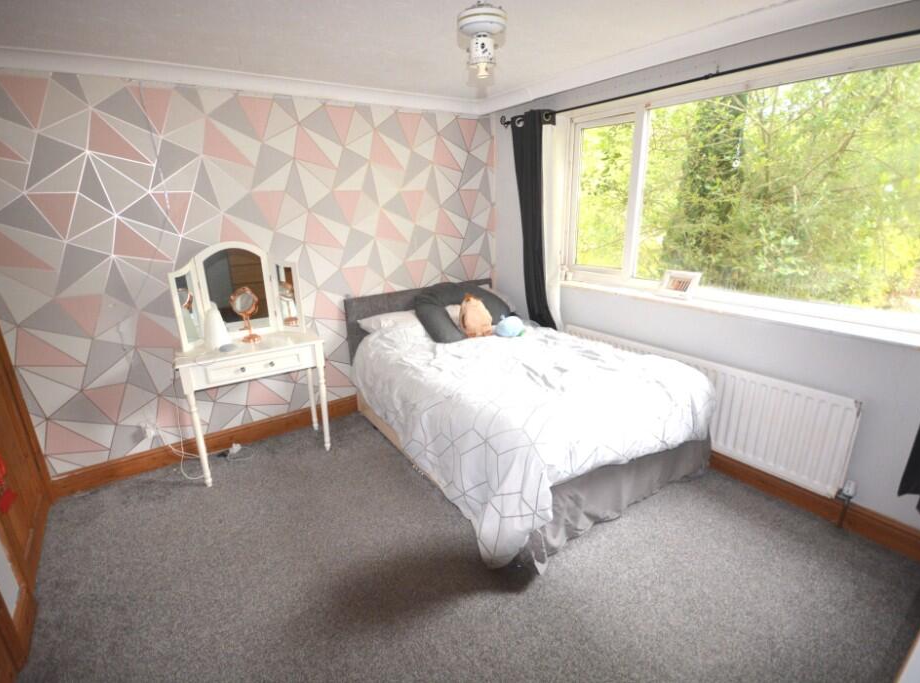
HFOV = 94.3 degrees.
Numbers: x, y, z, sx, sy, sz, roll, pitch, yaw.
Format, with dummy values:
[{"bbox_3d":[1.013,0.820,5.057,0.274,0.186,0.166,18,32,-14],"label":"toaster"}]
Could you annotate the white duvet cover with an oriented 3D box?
[{"bbox_3d":[0.354,0.346,2.765,1.460,0.580,1.830,-13,21,-32],"label":"white duvet cover"}]

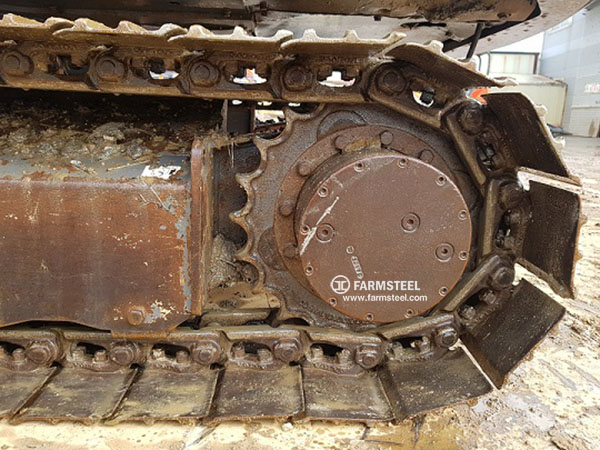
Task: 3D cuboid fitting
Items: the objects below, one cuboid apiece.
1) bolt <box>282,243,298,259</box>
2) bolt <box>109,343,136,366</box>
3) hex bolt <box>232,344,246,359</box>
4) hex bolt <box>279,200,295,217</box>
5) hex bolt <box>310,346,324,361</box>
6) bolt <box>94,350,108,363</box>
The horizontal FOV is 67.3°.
[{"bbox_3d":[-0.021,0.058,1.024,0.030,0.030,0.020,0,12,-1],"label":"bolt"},{"bbox_3d":[-0.415,0.303,1.056,0.053,0.051,0.034,0,12,-1],"label":"bolt"},{"bbox_3d":[-0.144,0.301,1.073,0.029,0.026,0.028,0,12,-1],"label":"hex bolt"},{"bbox_3d":[-0.031,-0.037,1.048,0.033,0.033,0.018,0,11,-1],"label":"hex bolt"},{"bbox_3d":[0.042,0.309,1.081,0.029,0.024,0.029,5,11,-2],"label":"hex bolt"},{"bbox_3d":[-0.472,0.314,1.072,0.029,0.024,0.029,0,12,-1],"label":"bolt"}]

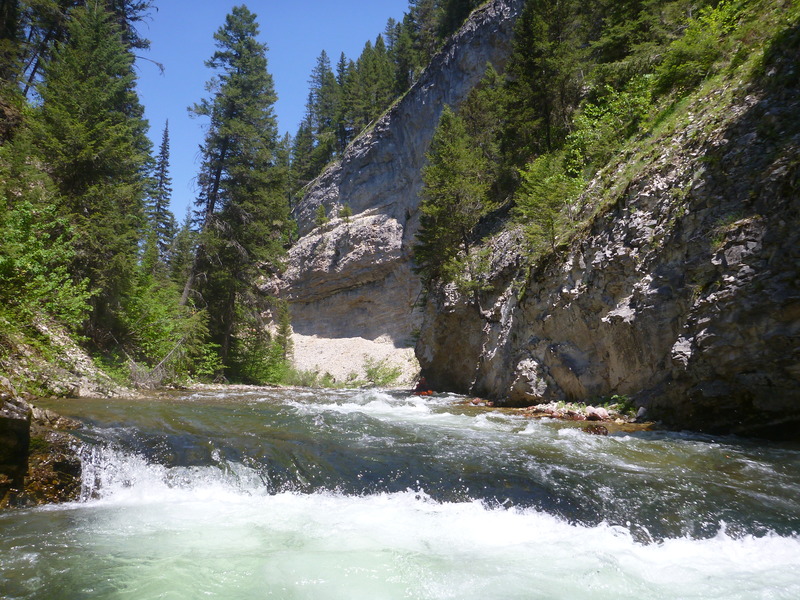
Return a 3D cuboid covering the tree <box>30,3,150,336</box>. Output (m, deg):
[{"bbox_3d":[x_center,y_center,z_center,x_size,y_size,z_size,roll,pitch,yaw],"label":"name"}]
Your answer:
[{"bbox_3d":[-11.950,-5.200,25.000,4.600,13.200,4.500,3,-7,-26],"label":"tree"}]

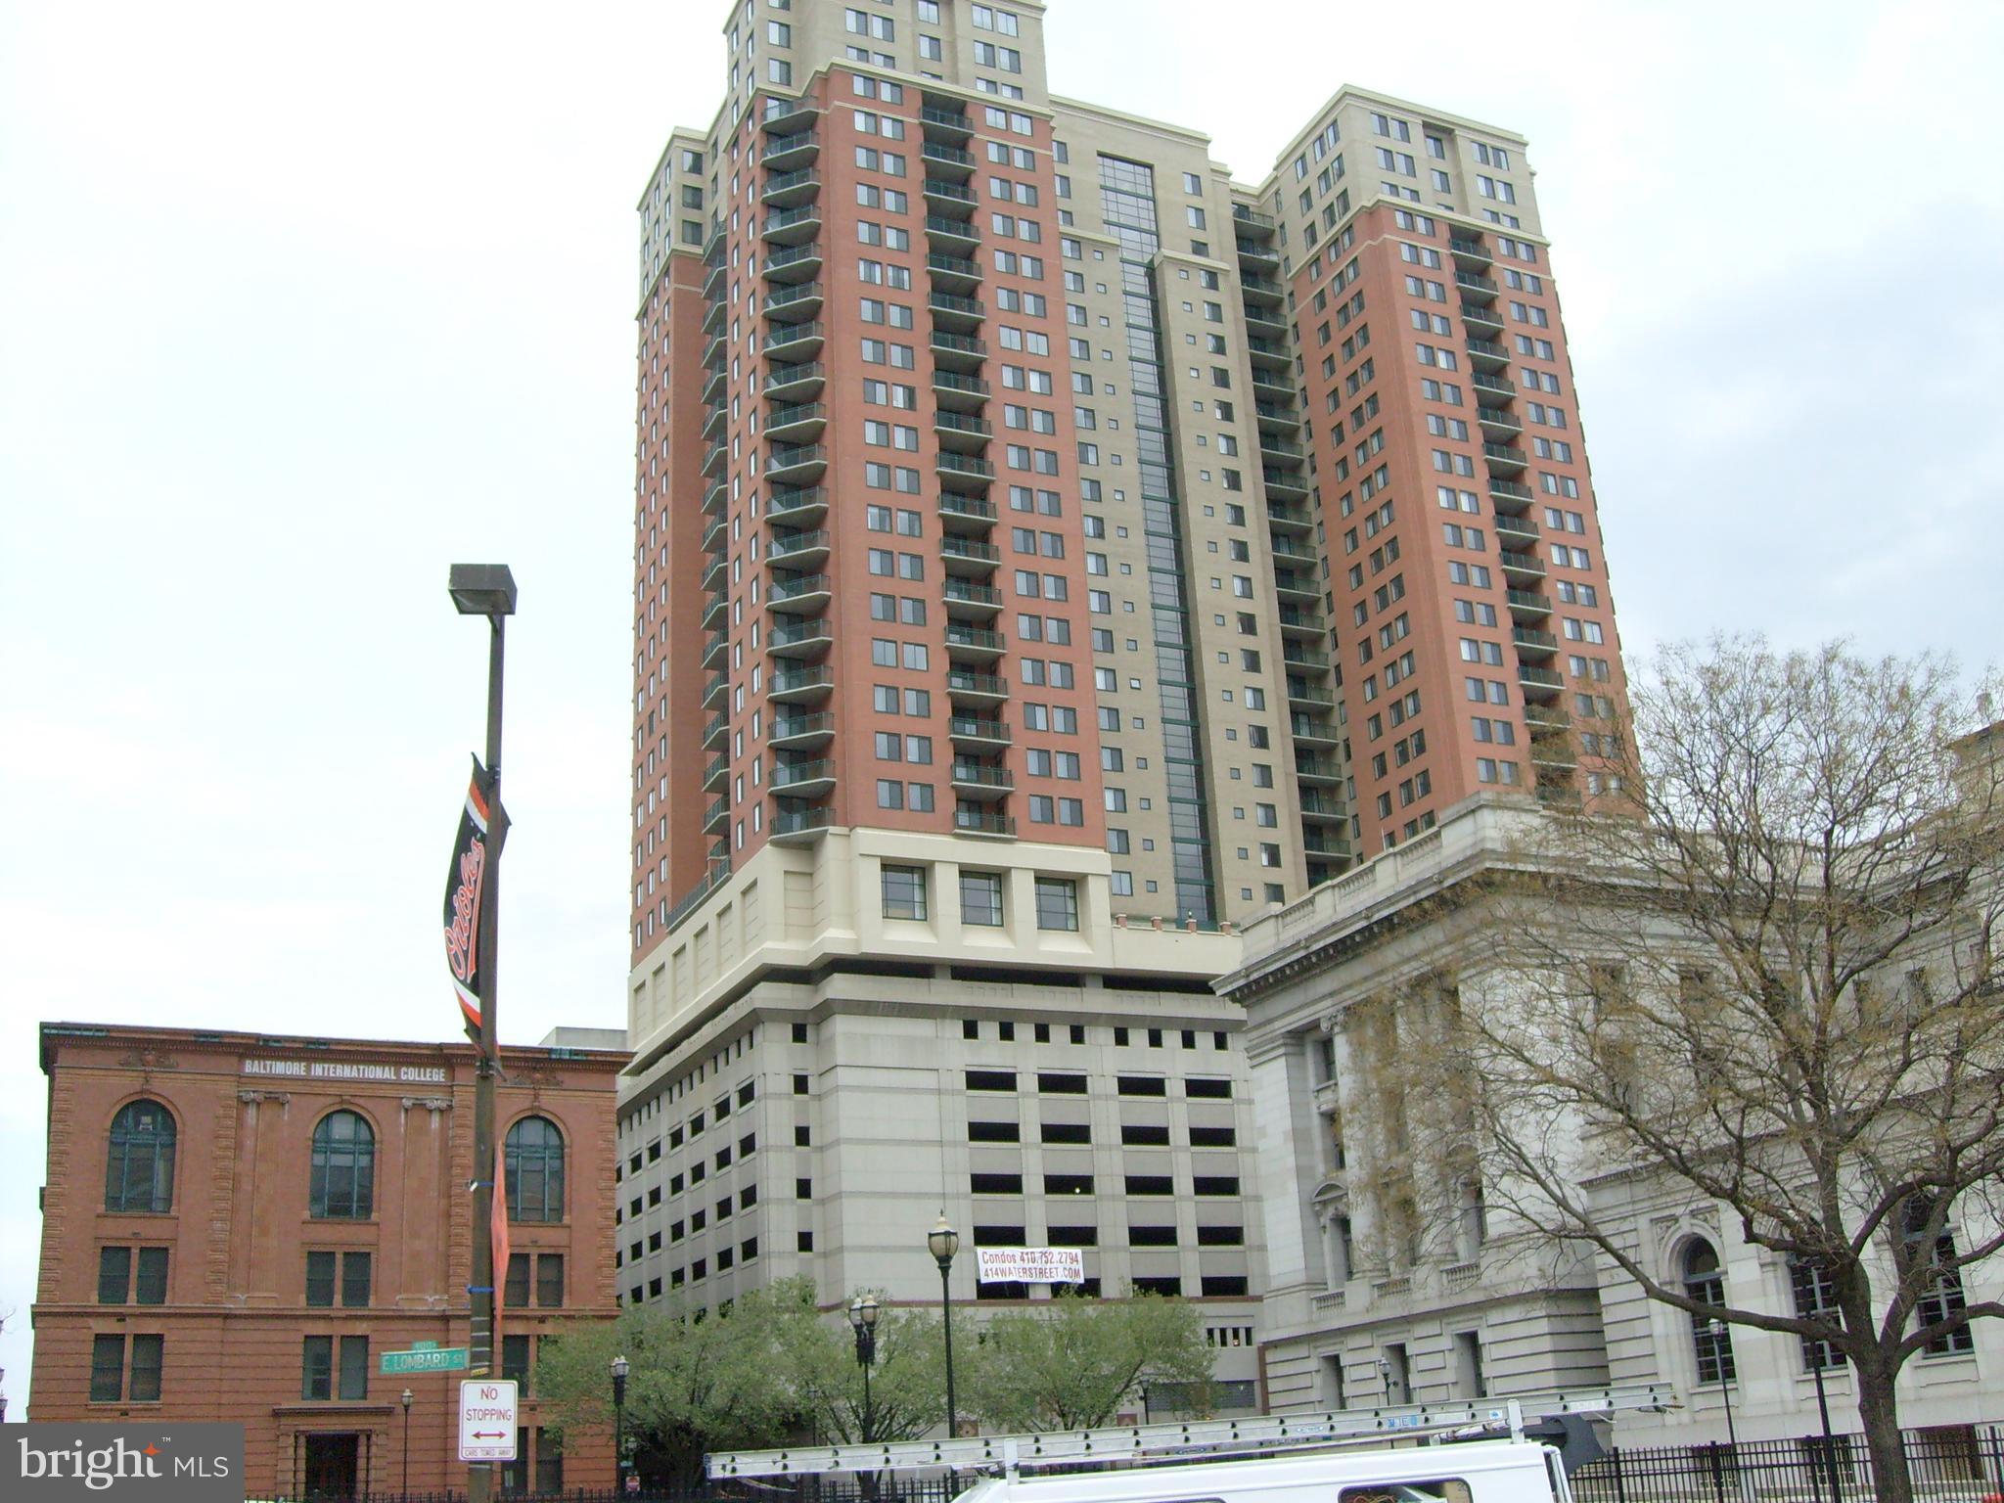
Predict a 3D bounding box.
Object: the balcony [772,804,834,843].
[{"bbox_3d":[-11.079,4.545,116.429,4.277,1.300,2.507,-10,-22,18],"label":"balcony"}]

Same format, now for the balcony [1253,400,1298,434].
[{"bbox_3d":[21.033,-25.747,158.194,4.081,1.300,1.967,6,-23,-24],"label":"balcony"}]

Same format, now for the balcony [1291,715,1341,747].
[{"bbox_3d":[22.003,-1.018,145.258,3.782,1.282,1.642,6,-23,-24],"label":"balcony"}]

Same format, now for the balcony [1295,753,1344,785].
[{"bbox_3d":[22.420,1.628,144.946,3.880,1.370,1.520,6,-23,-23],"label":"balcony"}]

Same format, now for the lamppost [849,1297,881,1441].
[{"bbox_3d":[-2.843,14.882,43.456,0.480,6.211,1.150,6,-23,-24],"label":"lamppost"}]

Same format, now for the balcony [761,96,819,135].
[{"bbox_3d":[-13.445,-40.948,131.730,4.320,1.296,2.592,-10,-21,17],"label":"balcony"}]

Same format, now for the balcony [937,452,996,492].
[{"bbox_3d":[-2.497,-16.979,124.132,3.905,1.282,1.642,6,-23,-24],"label":"balcony"}]

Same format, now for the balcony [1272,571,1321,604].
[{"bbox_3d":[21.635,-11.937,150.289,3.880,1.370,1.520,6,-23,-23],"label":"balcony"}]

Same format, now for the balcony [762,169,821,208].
[{"bbox_3d":[-13.354,-36.448,132.002,4.277,1.300,2.507,-10,-22,18],"label":"balcony"}]

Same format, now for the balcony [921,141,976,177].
[{"bbox_3d":[-3.784,-38.300,132.222,3.946,1.296,2.074,6,-22,-25],"label":"balcony"}]

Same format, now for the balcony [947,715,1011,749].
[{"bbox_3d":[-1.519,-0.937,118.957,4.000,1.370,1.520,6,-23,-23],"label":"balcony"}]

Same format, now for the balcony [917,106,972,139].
[{"bbox_3d":[-3.916,-41.011,133.372,3.905,1.282,1.642,6,-23,-24],"label":"balcony"}]

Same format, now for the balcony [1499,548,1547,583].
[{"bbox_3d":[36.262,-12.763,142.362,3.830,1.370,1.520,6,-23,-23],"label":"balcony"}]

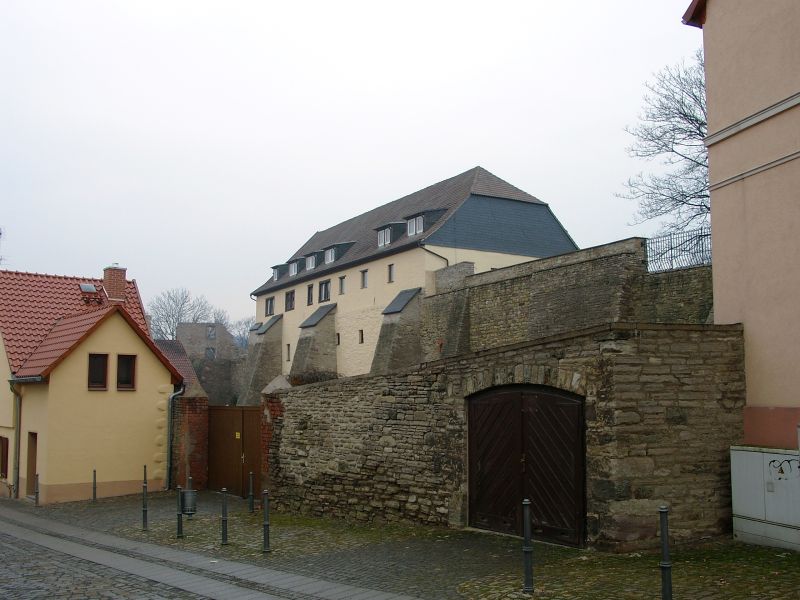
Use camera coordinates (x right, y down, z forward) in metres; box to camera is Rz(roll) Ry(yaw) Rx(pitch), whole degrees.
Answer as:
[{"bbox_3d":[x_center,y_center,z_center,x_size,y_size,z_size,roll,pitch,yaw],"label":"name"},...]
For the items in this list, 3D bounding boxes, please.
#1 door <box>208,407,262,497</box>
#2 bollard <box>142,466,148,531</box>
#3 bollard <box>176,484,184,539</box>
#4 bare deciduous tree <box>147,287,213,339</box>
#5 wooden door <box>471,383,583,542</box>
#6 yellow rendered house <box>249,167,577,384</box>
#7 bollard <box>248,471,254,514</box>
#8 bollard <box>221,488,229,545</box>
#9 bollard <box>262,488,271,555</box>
[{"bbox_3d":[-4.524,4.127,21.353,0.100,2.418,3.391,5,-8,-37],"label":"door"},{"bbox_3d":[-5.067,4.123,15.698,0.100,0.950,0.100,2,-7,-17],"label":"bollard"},{"bbox_3d":[-3.940,3.811,14.140,0.100,0.900,0.100,2,-7,-15],"label":"bollard"},{"bbox_3d":[-19.198,5.000,67.863,6.200,12.081,6.200,2,-7,-16],"label":"bare deciduous tree"},{"bbox_3d":[1.895,2.432,11.700,0.300,2.333,3.115,3,-7,-24],"label":"wooden door"},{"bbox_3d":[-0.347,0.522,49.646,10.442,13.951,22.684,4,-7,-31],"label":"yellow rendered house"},{"bbox_3d":[-3.365,4.391,17.917,0.100,0.900,0.100,1,-6,-10],"label":"bollard"},{"bbox_3d":[-2.870,3.562,12.936,0.100,0.900,0.100,1,-6,-12],"label":"bollard"},{"bbox_3d":[-1.987,3.317,11.787,0.100,0.900,0.100,1,-6,-9],"label":"bollard"}]

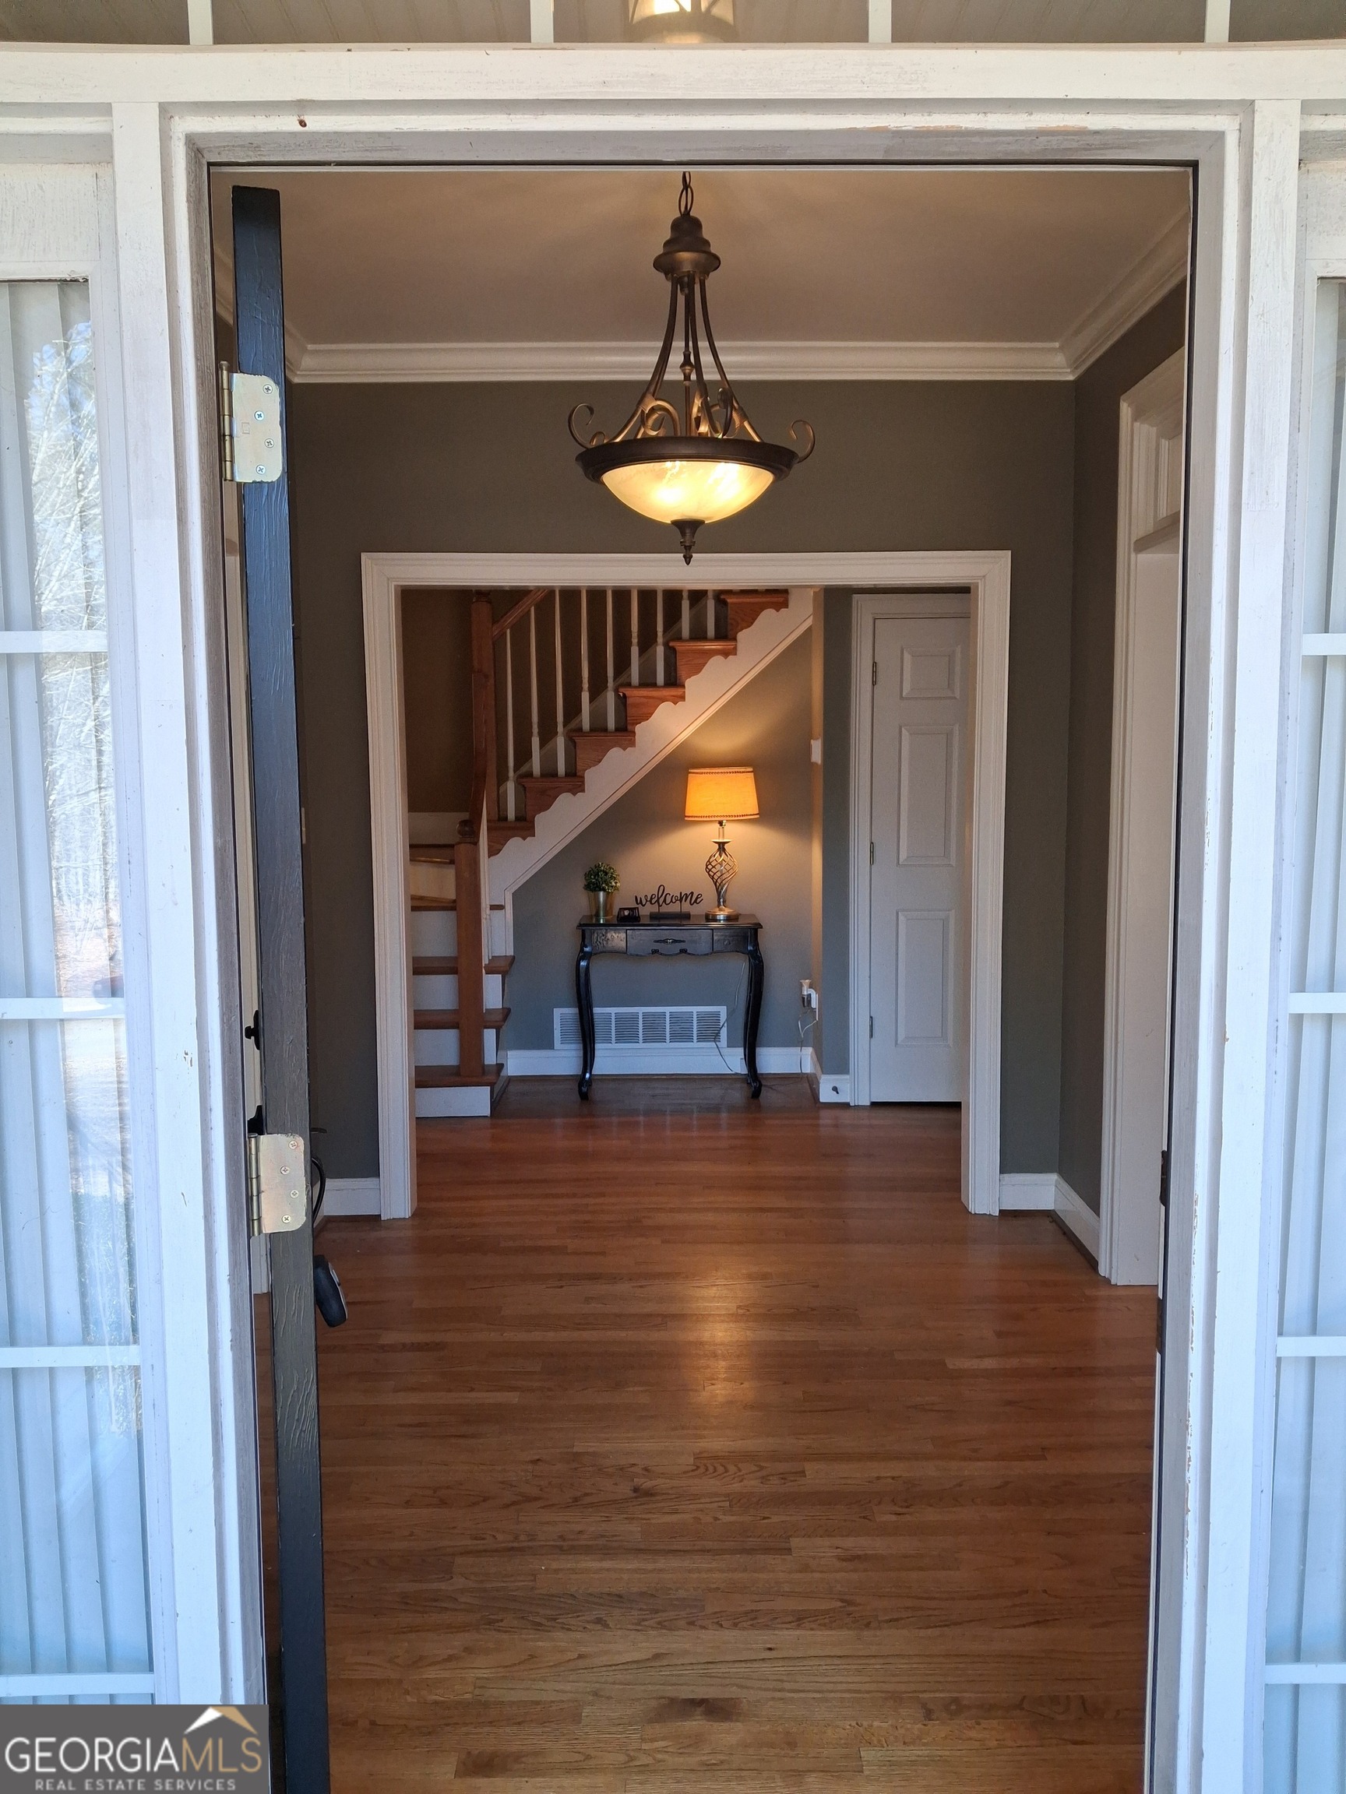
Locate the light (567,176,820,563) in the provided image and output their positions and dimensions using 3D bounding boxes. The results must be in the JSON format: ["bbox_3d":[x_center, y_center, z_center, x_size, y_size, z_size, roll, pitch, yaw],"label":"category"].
[{"bbox_3d":[0.030,-1.073,2.787,0.490,0.805,0.490,0,6,0],"label":"light"}]

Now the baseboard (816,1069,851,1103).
[{"bbox_3d":[0.689,0.819,5.976,0.135,0.130,0.020,0,6,0],"label":"baseboard"}]

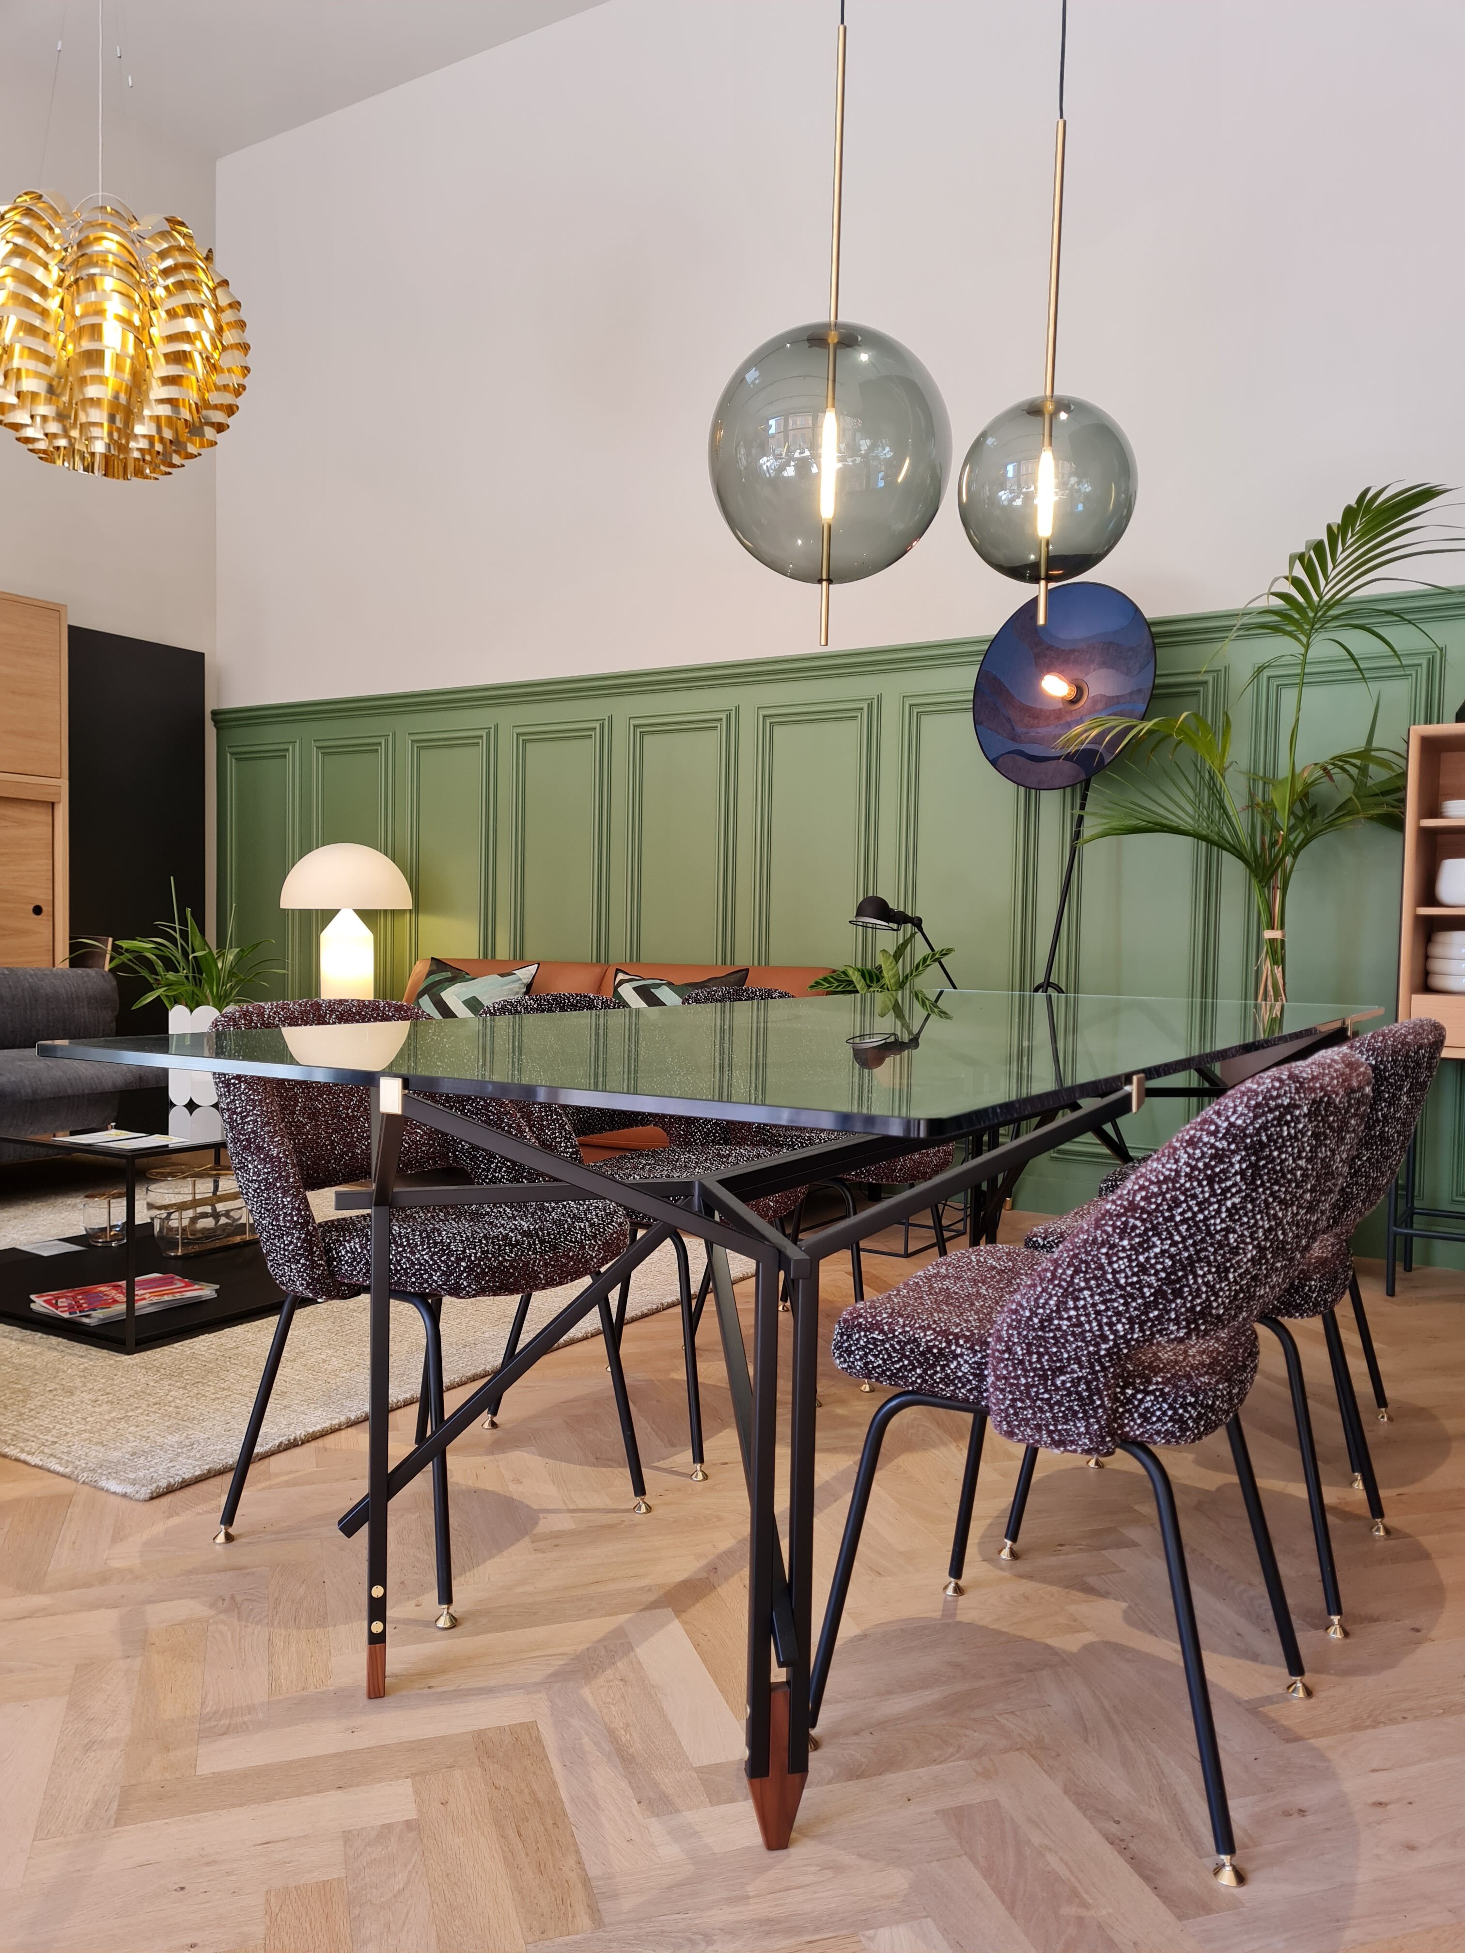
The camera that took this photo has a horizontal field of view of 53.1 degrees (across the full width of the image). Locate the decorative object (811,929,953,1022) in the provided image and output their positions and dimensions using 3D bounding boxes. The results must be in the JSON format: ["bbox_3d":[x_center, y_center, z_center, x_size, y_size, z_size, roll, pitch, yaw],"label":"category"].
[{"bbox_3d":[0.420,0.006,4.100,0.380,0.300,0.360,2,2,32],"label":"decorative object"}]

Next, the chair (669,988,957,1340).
[{"bbox_3d":[0.188,0.408,3.192,0.570,0.790,0.540,2,2,33],"label":"chair"}]

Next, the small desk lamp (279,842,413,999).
[{"bbox_3d":[-1.454,-0.149,5.511,0.500,0.700,0.500,2,2,32],"label":"small desk lamp"}]

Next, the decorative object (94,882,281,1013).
[{"bbox_3d":[-1.428,-0.070,3.820,0.450,0.360,0.440,2,2,32],"label":"decorative object"}]

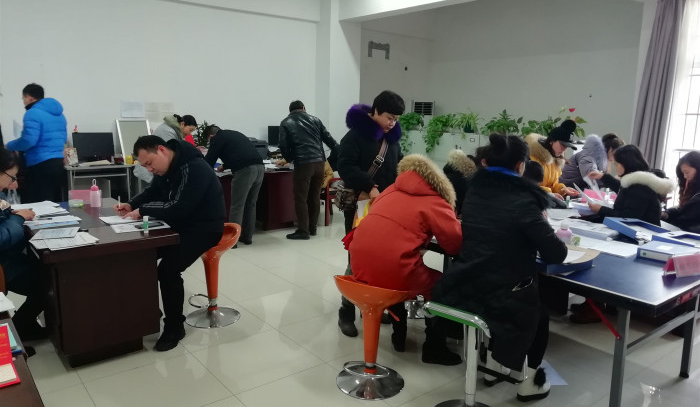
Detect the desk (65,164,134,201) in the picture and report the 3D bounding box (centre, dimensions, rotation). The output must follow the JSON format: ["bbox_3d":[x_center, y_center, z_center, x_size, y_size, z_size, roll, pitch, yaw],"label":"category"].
[{"bbox_3d":[-3.179,-0.127,6.663,0.840,0.750,0.520,-8,14,-38],"label":"desk"}]

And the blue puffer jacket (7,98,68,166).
[{"bbox_3d":[-3.209,-0.739,5.400,0.480,0.680,0.520,9,14,38],"label":"blue puffer jacket"}]

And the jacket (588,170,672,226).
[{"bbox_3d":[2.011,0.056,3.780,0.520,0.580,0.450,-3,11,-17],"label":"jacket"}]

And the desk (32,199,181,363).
[{"bbox_3d":[-1.740,0.479,3.527,0.700,0.760,1.410,-8,14,-38],"label":"desk"}]

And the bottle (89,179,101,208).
[{"bbox_3d":[-1.848,-0.079,3.812,0.080,0.205,0.078,-4,12,-26],"label":"bottle"}]

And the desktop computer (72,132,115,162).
[{"bbox_3d":[-3.111,-0.668,6.312,0.470,0.400,0.180,-7,14,-38],"label":"desktop computer"}]

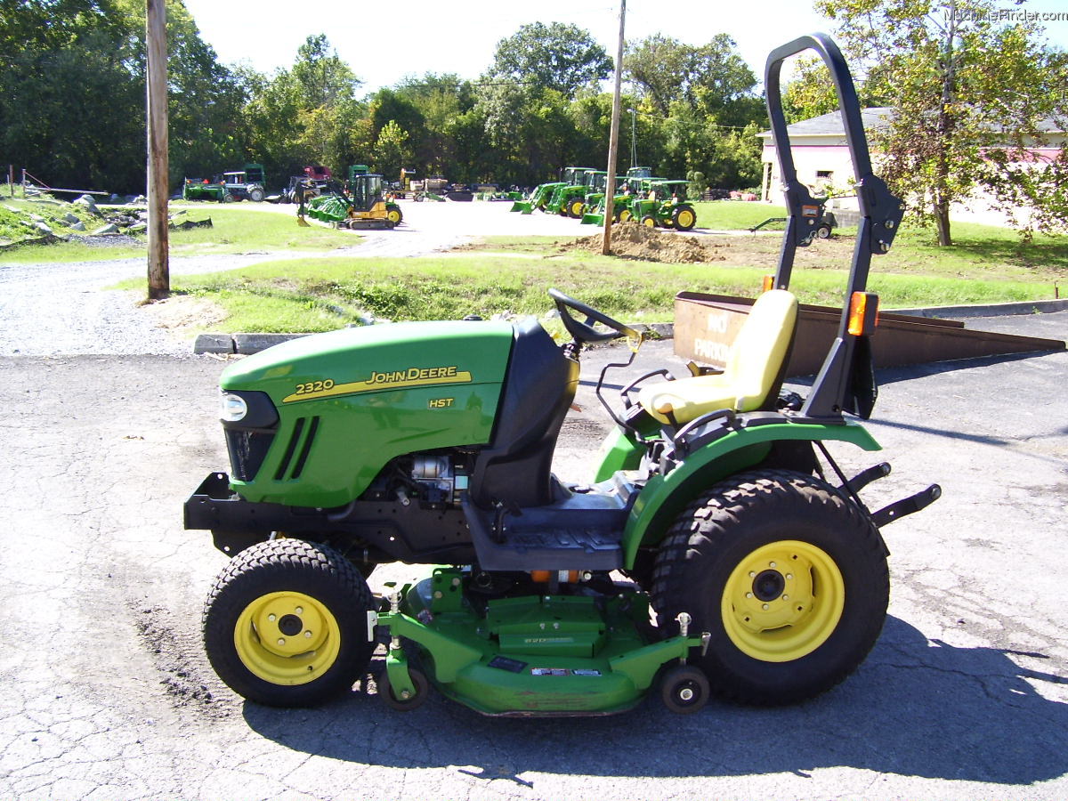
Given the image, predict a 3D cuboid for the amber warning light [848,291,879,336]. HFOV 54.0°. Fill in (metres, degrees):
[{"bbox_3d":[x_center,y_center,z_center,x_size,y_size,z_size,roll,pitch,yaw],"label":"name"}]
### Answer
[{"bbox_3d":[1.094,-0.291,3.480,0.095,0.140,0.100,1,10,-7],"label":"amber warning light"}]

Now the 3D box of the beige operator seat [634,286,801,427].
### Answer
[{"bbox_3d":[0.676,-0.170,3.932,0.520,0.500,0.470,1,10,-7],"label":"beige operator seat"}]

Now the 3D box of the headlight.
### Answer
[{"bbox_3d":[-1.019,0.023,3.570,0.100,0.105,0.120,-1,11,-21],"label":"headlight"}]

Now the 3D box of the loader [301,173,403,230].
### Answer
[{"bbox_3d":[-8.539,-9.156,48.500,4.500,2.500,1.750,1,10,-6],"label":"loader"}]

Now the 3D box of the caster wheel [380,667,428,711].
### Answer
[{"bbox_3d":[-0.425,0.943,3.421,0.155,0.155,0.065,1,10,-7],"label":"caster wheel"}]

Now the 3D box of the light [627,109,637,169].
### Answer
[{"bbox_3d":[6.563,-15.769,70.000,0.600,7.400,0.600,1,10,-6],"label":"light"}]

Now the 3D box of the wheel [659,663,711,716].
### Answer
[{"bbox_3d":[0.504,0.965,3.493,0.158,0.158,0.070,1,10,-7],"label":"wheel"}]

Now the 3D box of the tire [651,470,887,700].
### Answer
[{"bbox_3d":[0.815,0.644,3.645,0.780,0.780,0.336,1,10,-7],"label":"tire"}]

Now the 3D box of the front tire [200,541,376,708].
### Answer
[{"bbox_3d":[-0.801,0.729,3.474,0.534,0.534,0.280,1,10,-7],"label":"front tire"}]

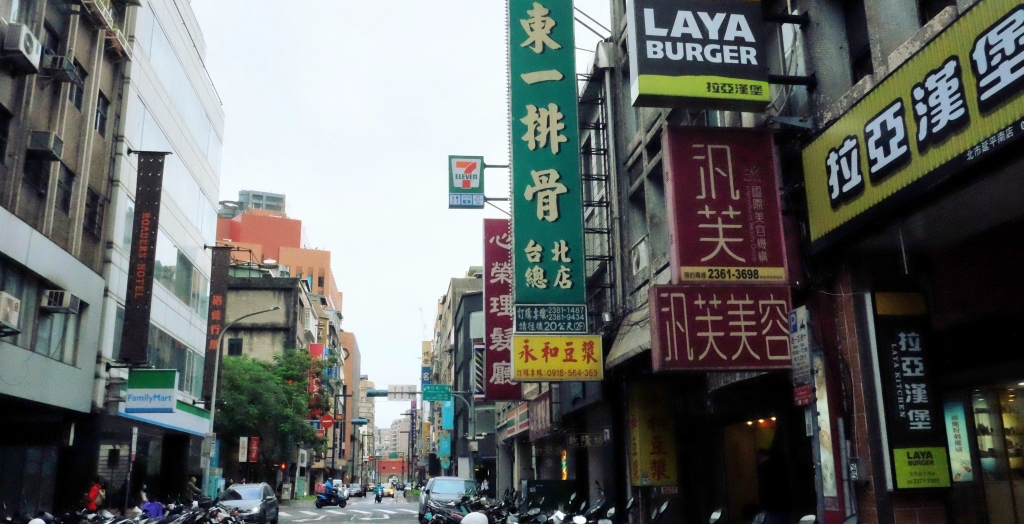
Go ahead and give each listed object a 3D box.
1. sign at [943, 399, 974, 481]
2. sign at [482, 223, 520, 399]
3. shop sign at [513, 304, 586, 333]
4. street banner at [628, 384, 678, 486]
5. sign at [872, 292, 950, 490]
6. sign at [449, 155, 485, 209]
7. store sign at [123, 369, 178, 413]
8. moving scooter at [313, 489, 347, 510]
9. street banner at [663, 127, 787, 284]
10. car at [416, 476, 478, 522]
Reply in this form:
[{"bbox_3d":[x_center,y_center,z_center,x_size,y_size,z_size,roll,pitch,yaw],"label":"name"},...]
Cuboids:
[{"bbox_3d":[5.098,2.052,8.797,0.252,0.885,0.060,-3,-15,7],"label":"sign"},{"bbox_3d":[-0.246,1.226,20.240,0.911,4.820,0.250,1,-15,-8],"label":"sign"},{"bbox_3d":[0.584,0.868,11.502,1.085,0.426,0.180,1,-15,-8],"label":"shop sign"},{"bbox_3d":[2.060,2.538,11.277,0.529,1.456,0.380,1,-15,-8],"label":"street banner"},{"bbox_3d":[2.865,0.924,5.590,0.470,1.398,0.140,1,-15,-8],"label":"sign"},{"bbox_3d":[-1.561,-2.686,26.452,1.184,1.950,0.300,1,-15,-8],"label":"sign"},{"bbox_3d":[-9.752,3.522,20.844,1.201,1.137,0.300,1,-15,-8],"label":"store sign"},{"bbox_3d":[-10.521,13.709,44.500,1.830,1.170,0.700,1,-15,-8],"label":"moving scooter"},{"bbox_3d":[2.060,-0.534,7.489,1.075,1.575,0.190,1,-15,-8],"label":"street banner"},{"bbox_3d":[-2.330,8.790,28.181,1.800,1.700,4.500,1,-15,-8],"label":"car"}]

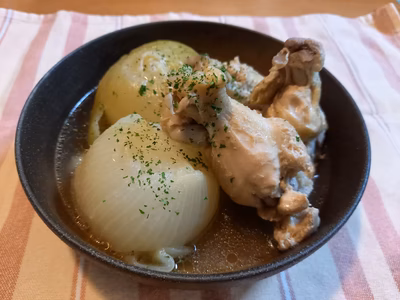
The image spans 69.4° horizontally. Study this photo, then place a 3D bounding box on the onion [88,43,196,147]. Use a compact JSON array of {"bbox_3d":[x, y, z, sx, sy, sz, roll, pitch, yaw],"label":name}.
[{"bbox_3d":[-0.035,-0.038,0.201,0.078,0.066,0.078,2,51,-3],"label":"onion"}]

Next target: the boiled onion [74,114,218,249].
[{"bbox_3d":[-0.029,0.015,0.163,0.078,0.066,0.078,2,51,-3],"label":"boiled onion"}]

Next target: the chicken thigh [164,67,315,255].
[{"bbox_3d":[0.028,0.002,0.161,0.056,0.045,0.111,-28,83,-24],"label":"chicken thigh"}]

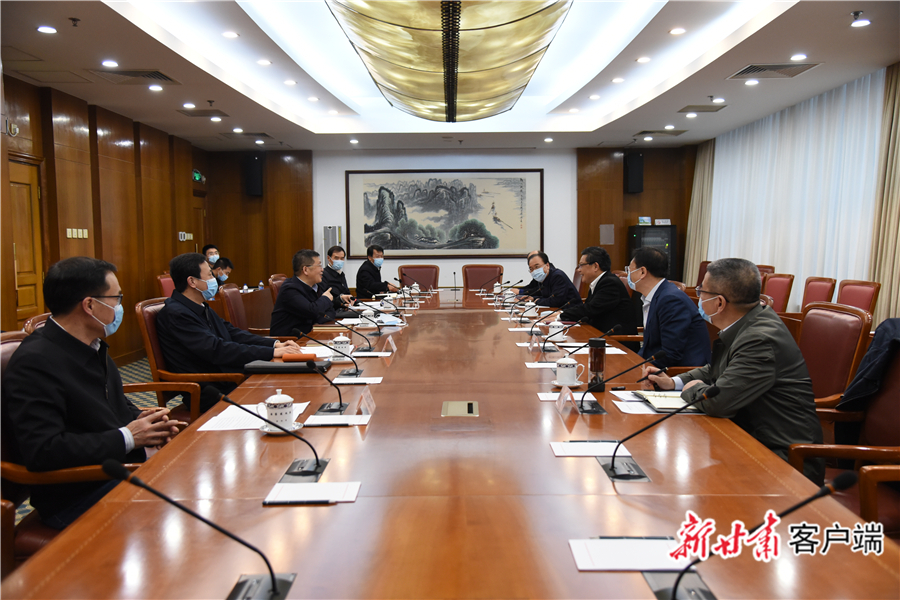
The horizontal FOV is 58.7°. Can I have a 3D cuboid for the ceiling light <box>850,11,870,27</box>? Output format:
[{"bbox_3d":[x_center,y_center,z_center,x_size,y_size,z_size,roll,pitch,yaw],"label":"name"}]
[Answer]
[{"bbox_3d":[2.817,-1.901,5.487,0.140,0.050,0.140,-1,4,0],"label":"ceiling light"}]

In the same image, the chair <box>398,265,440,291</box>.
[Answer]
[{"bbox_3d":[-0.431,0.046,11.329,0.600,1.060,0.640,0,4,0],"label":"chair"}]

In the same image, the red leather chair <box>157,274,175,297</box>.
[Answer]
[{"bbox_3d":[-2.818,0.238,8.838,0.620,1.050,0.580,0,4,0],"label":"red leather chair"}]

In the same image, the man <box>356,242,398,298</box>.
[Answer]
[{"bbox_3d":[-0.819,0.050,9.225,0.680,1.330,0.530,1,4,18],"label":"man"}]

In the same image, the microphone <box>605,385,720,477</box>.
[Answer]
[{"bbox_3d":[0.555,0.334,2.071,0.285,0.218,0.080,0,4,0],"label":"microphone"}]

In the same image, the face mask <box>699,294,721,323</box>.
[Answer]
[{"bbox_3d":[0.949,0.030,2.878,0.085,0.110,0.145,3,5,44],"label":"face mask"}]

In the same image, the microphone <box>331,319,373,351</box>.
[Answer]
[{"bbox_3d":[-0.588,0.186,4.592,0.303,0.215,0.210,-1,4,0],"label":"microphone"}]

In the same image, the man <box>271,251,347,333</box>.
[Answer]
[{"bbox_3d":[-1.044,0.281,6.129,0.610,1.325,0.540,-1,4,0],"label":"man"}]

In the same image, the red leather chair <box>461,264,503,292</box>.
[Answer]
[{"bbox_3d":[0.457,0.036,11.467,0.610,1.055,0.680,-1,4,0],"label":"red leather chair"}]

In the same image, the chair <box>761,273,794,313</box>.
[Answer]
[{"bbox_3d":[2.845,0.285,7.601,0.610,1.040,0.600,-1,4,0],"label":"chair"}]

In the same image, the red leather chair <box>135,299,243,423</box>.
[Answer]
[{"bbox_3d":[-1.316,0.514,4.446,0.620,1.065,0.620,0,4,0],"label":"red leather chair"}]

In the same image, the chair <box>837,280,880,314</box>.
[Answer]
[{"bbox_3d":[2.807,0.393,6.065,0.610,1.035,0.600,-1,4,0],"label":"chair"}]

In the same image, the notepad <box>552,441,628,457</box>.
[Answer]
[{"bbox_3d":[0.410,0.435,2.325,0.213,0.007,0.156,-1,4,0],"label":"notepad"}]

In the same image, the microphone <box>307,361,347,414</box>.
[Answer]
[{"bbox_3d":[-0.429,0.302,2.860,0.110,0.215,0.360,-1,4,0],"label":"microphone"}]

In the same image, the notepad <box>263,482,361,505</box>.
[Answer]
[{"bbox_3d":[-0.332,0.468,1.951,0.213,0.007,0.154,-1,4,0],"label":"notepad"}]

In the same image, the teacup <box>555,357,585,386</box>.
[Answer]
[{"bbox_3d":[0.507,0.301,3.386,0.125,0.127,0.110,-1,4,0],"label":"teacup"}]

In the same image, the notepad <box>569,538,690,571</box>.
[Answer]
[{"bbox_3d":[0.339,0.476,1.511,0.213,0.012,0.151,0,4,0],"label":"notepad"}]

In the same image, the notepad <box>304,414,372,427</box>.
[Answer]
[{"bbox_3d":[-0.376,0.401,2.699,0.213,0.012,0.151,0,4,0],"label":"notepad"}]

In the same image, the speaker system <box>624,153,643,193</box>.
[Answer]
[{"bbox_3d":[2.789,-1.913,12.047,0.230,0.580,0.310,0,4,0],"label":"speaker system"}]

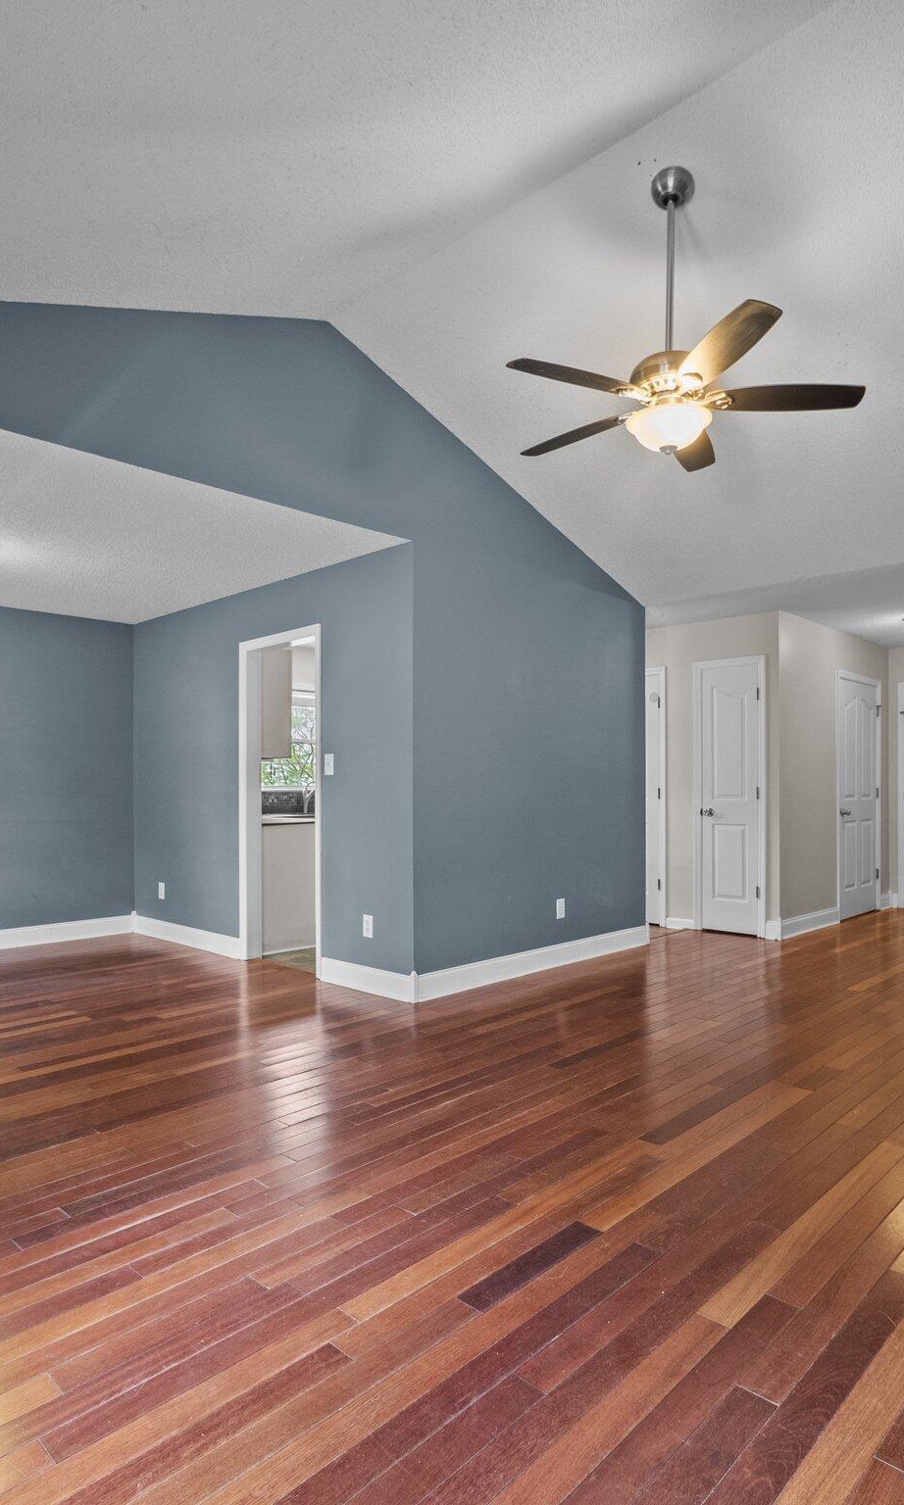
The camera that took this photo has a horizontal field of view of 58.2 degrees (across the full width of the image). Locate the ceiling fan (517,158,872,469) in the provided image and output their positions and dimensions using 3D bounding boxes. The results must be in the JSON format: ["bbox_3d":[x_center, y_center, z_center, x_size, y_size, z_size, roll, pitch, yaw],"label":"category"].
[{"bbox_3d":[0.784,-1.593,2.930,1.290,1.040,1.290,2,-2,-44],"label":"ceiling fan"}]

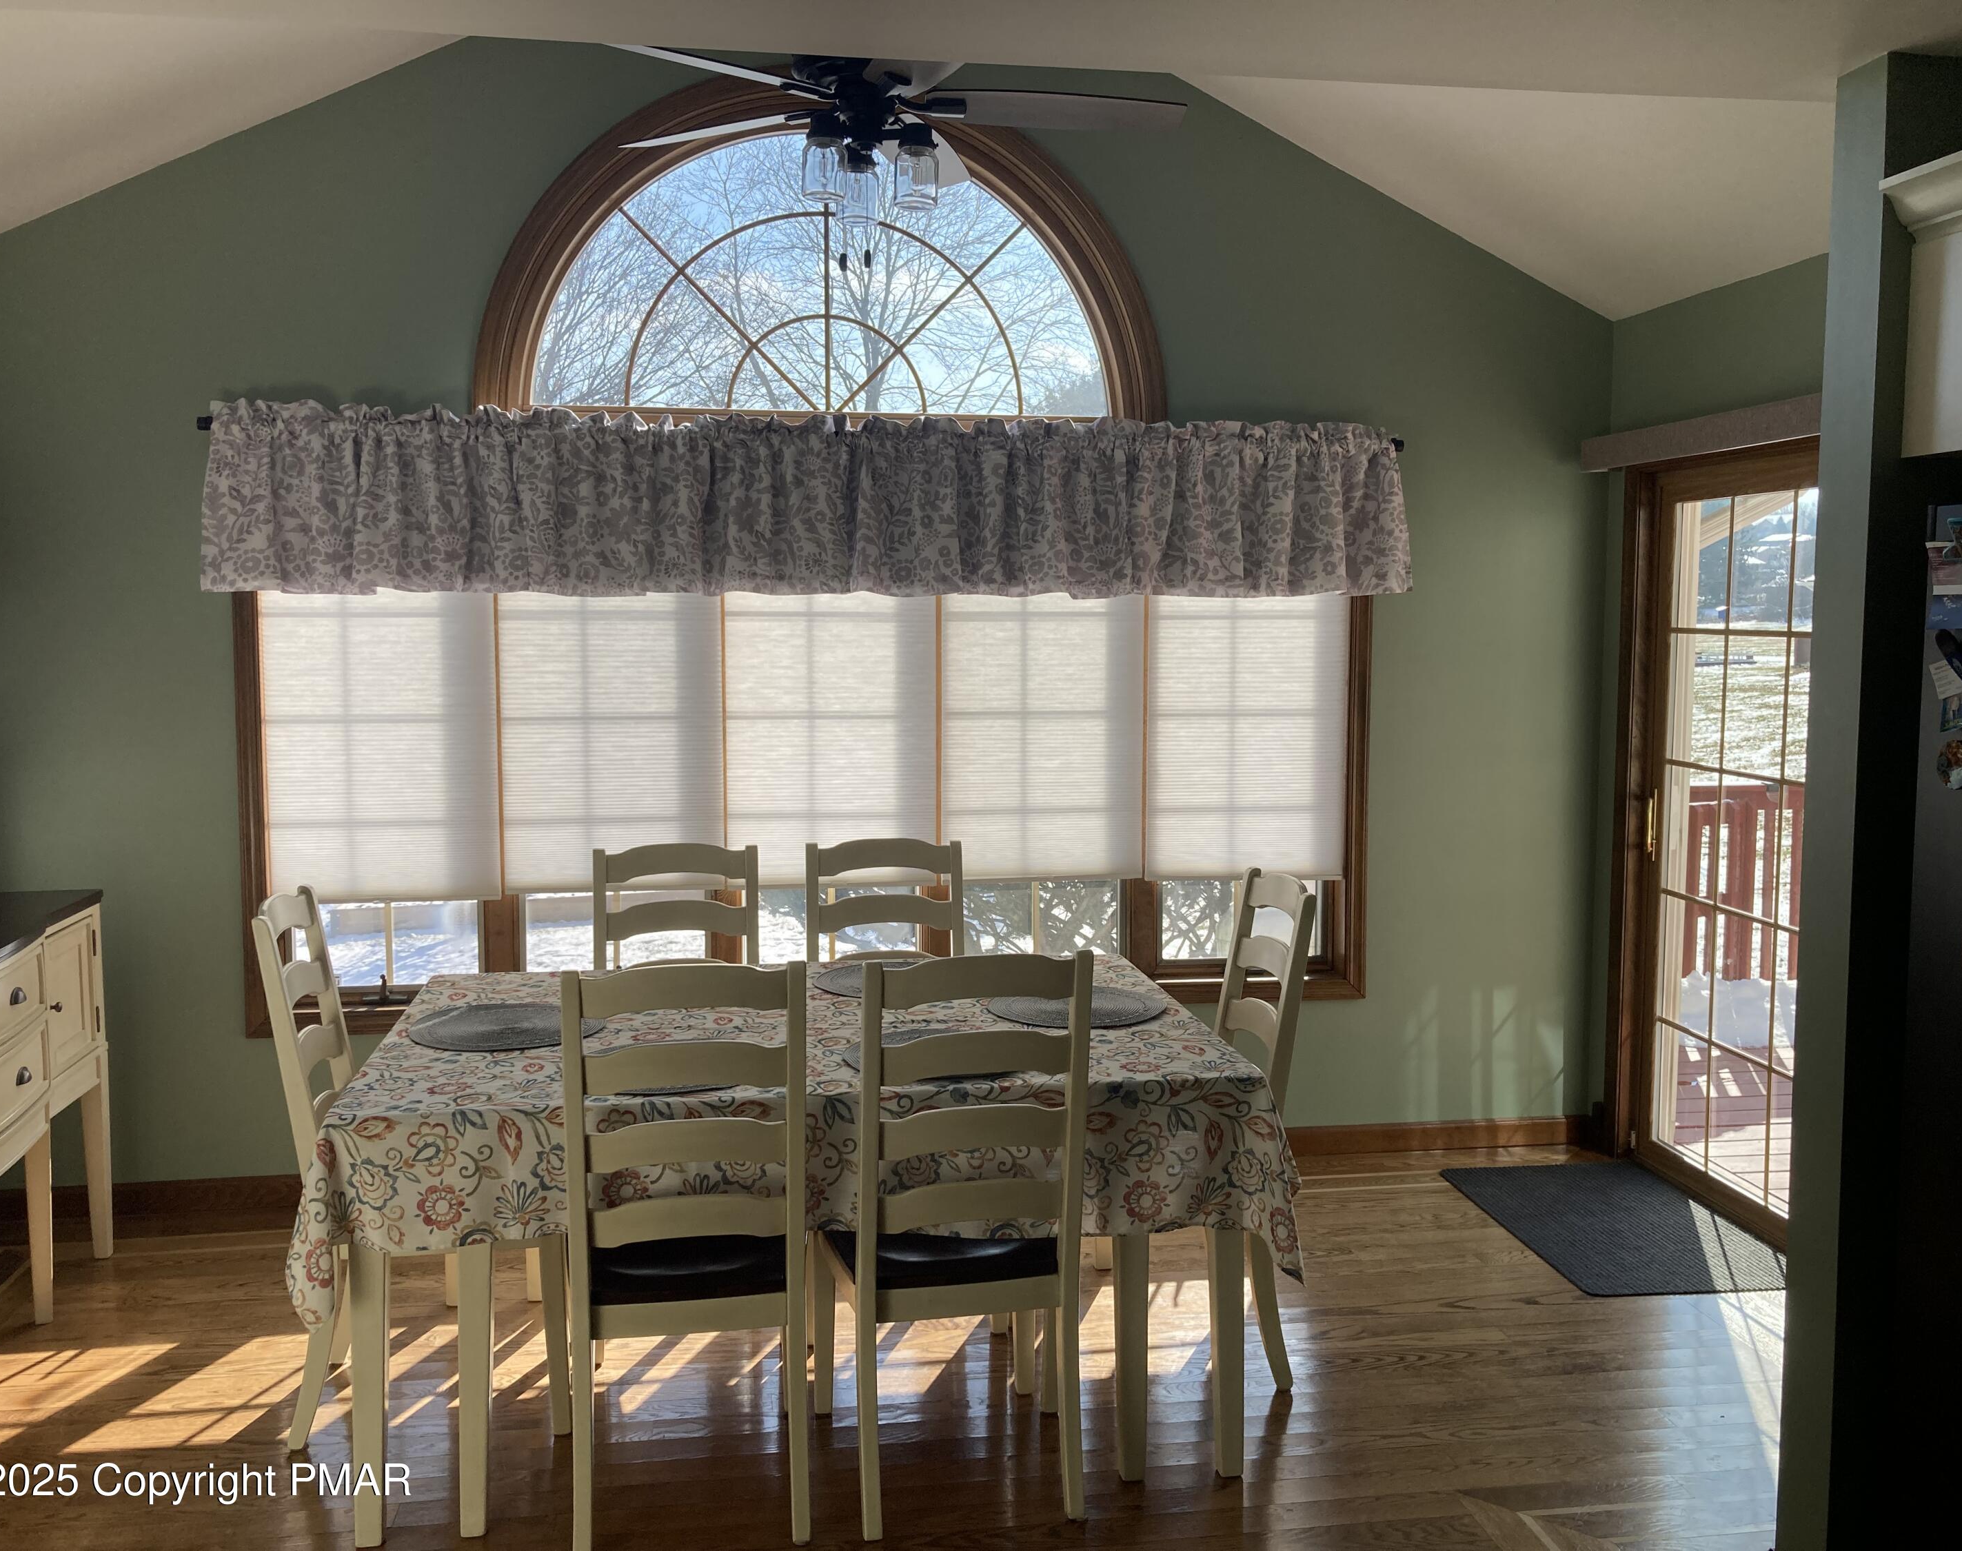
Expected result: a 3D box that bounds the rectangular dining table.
[{"bbox_3d":[-0.378,0.899,3.532,1.740,0.776,1.210,-1,6,-8],"label":"rectangular dining table"}]

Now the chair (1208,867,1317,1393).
[{"bbox_3d":[0.376,0.751,3.631,0.585,1.050,0.475,-1,6,-8],"label":"chair"}]

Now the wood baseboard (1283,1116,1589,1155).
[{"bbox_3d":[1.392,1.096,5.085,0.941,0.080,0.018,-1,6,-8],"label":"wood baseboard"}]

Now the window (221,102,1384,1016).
[{"bbox_3d":[-0.432,-0.599,4.682,3.187,2.597,0.130,-1,6,-8],"label":"window"}]

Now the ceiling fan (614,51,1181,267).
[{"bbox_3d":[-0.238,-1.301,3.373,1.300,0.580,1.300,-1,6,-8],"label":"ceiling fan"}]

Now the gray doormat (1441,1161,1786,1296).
[{"bbox_3d":[1.701,1.189,4.476,0.610,0.010,0.915,-1,6,-8],"label":"gray doormat"}]

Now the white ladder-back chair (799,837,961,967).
[{"bbox_3d":[-0.201,0.719,3.965,0.475,1.050,0.585,-1,6,-8],"label":"white ladder-back chair"}]

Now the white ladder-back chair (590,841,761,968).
[{"bbox_3d":[-0.710,0.727,3.895,0.475,1.050,0.585,-1,6,-8],"label":"white ladder-back chair"}]

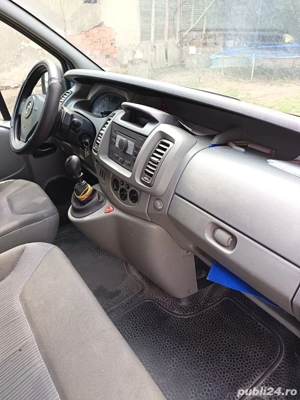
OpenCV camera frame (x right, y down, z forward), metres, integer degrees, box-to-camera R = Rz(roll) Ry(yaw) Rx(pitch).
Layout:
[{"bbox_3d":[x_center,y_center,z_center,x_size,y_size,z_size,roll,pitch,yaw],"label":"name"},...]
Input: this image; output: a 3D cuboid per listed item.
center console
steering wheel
[{"bbox_3d":[-0.072,0.045,1.019,0.385,0.735,0.410,-20,35,-32],"label":"center console"},{"bbox_3d":[-0.450,-0.361,1.128,0.100,0.385,0.385,15,13,-44],"label":"steering wheel"}]

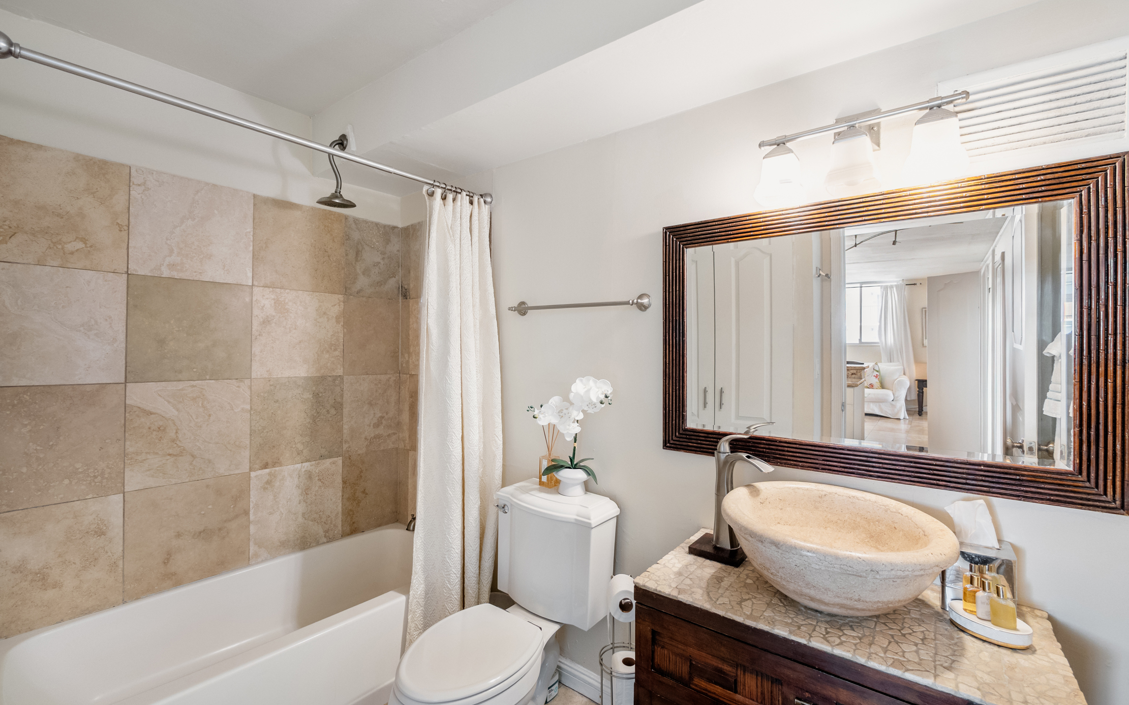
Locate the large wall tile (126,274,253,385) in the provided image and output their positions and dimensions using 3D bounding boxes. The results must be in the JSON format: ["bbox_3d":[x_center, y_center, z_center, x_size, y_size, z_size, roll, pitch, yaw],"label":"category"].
[{"bbox_3d":[-1.511,-0.087,1.863,0.015,0.408,0.402,0,0,40],"label":"large wall tile"}]

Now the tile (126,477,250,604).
[{"bbox_3d":[-1.526,0.734,1.871,0.012,0.408,0.402,0,0,42],"label":"tile"}]

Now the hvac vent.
[{"bbox_3d":[1.112,-0.572,1.087,0.348,0.261,0.020,0,0,35],"label":"hvac vent"}]

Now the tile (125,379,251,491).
[{"bbox_3d":[-1.522,0.323,1.872,0.012,0.414,0.402,0,0,42],"label":"tile"}]

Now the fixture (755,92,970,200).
[{"bbox_3d":[0.789,-0.561,1.253,0.485,0.220,0.150,0,0,35],"label":"fixture"}]

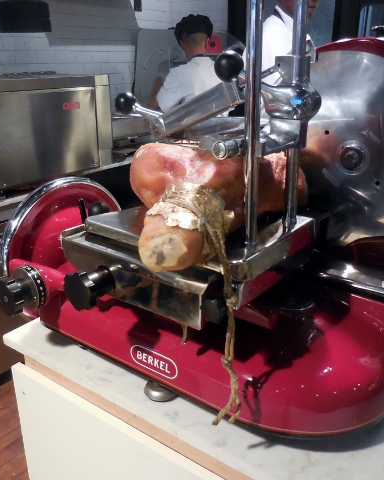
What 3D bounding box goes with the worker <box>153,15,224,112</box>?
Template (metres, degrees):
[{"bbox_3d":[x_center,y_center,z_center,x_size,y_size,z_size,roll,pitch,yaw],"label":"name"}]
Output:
[{"bbox_3d":[0.029,-0.499,2.910,0.540,1.680,0.460,-6,21,-14],"label":"worker"}]

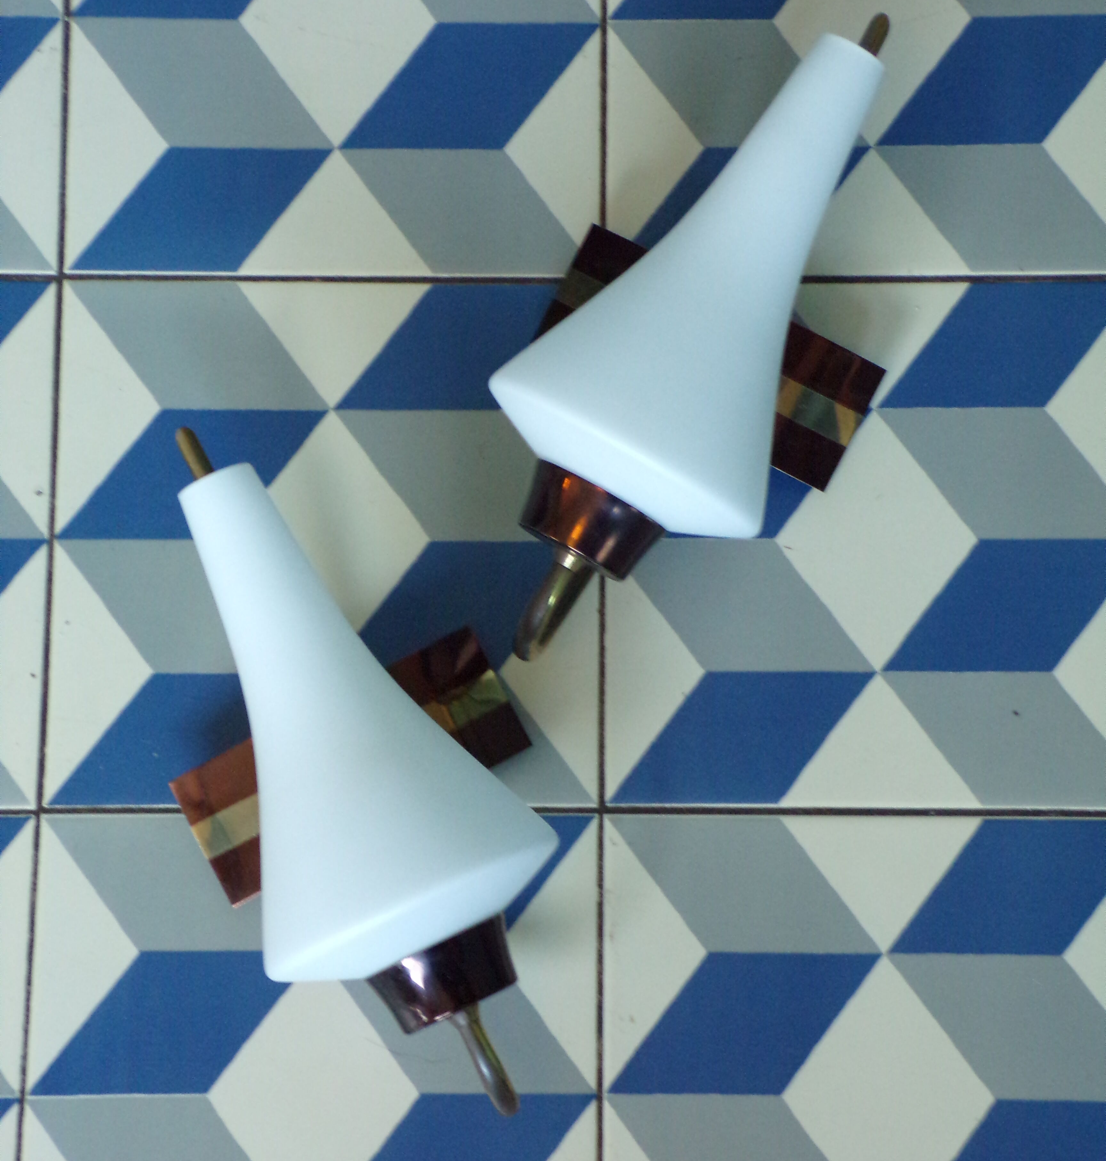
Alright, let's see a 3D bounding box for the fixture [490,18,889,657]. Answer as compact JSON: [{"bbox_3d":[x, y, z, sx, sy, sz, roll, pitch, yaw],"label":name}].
[{"bbox_3d":[0.054,-0.092,1.099,0.122,0.138,0.271,29,87,7],"label":"fixture"}]

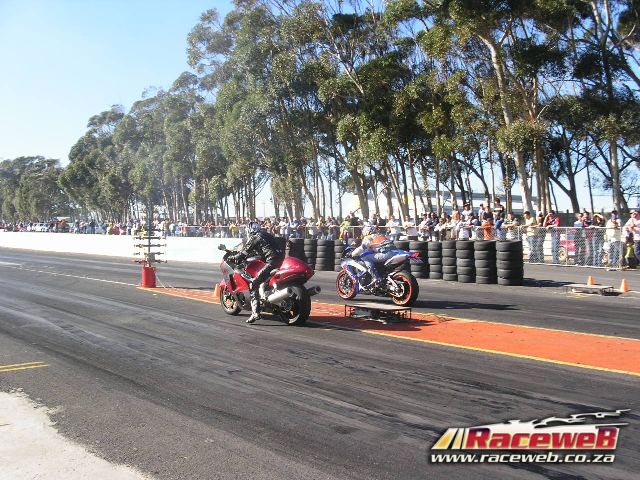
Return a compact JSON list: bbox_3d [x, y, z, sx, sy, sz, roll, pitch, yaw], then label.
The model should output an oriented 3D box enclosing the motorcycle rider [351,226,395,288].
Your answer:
[{"bbox_3d":[1.015,0.291,12.256,0.630,1.060,0.880,-1,2,-43],"label":"motorcycle rider"}]

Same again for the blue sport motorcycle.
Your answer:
[{"bbox_3d":[1.002,0.561,12.276,0.710,1.080,2.030,-1,2,-43],"label":"blue sport motorcycle"}]

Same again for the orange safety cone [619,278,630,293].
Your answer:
[{"bbox_3d":[6.247,0.920,14.374,0.220,0.280,0.220,-1,2,-43],"label":"orange safety cone"}]

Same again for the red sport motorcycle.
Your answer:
[{"bbox_3d":[-0.800,0.589,10.060,0.740,1.110,2.120,-1,2,-43],"label":"red sport motorcycle"}]

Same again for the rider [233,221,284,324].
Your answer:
[{"bbox_3d":[-0.845,0.445,9.988,0.680,1.400,0.930,-1,2,-43],"label":"rider"}]

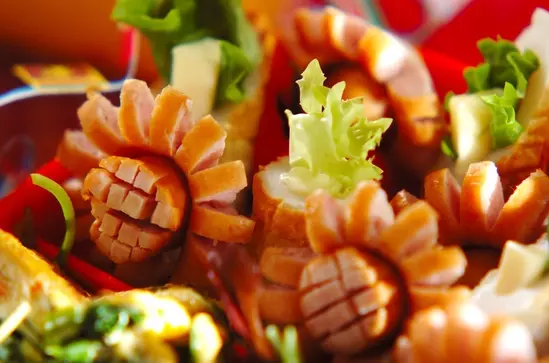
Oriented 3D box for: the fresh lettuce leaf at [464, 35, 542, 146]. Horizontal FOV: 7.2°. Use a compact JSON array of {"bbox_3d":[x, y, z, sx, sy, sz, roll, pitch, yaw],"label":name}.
[{"bbox_3d":[0.046,-0.018,0.885,0.016,0.021,0.012,0,27,0],"label":"fresh lettuce leaf"}]

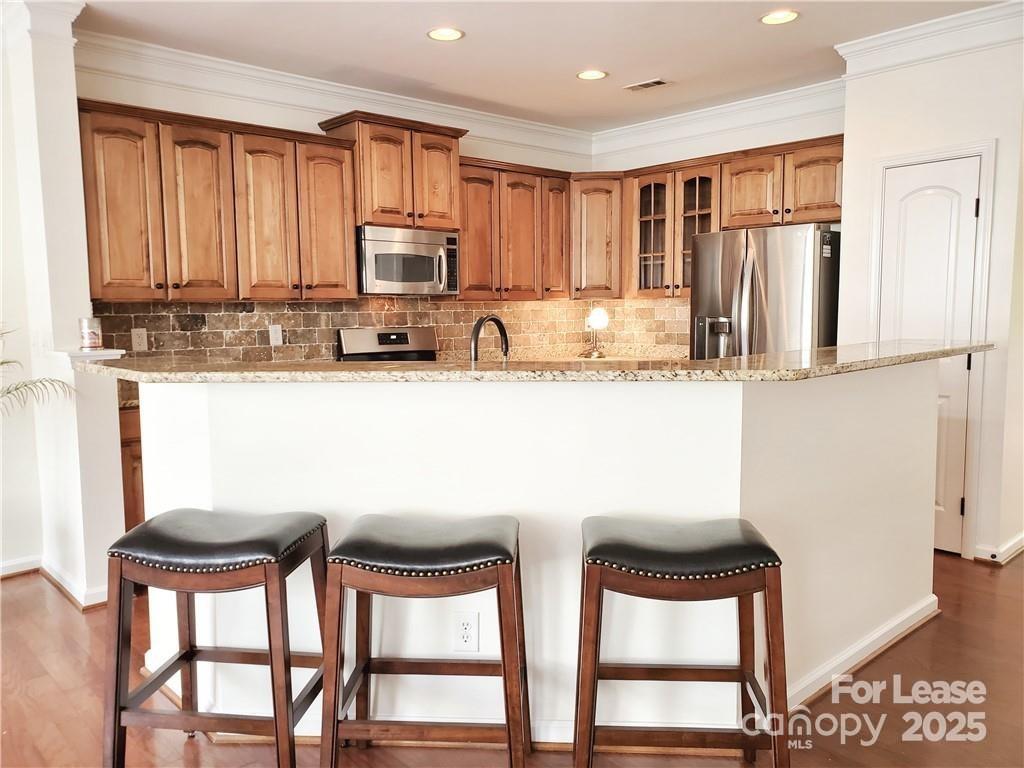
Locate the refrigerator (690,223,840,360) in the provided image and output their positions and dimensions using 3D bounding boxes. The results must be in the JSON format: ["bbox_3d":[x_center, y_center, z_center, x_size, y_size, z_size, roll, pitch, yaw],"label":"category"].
[{"bbox_3d":[1.724,-0.083,5.021,0.805,1.778,0.833,-6,8,-42],"label":"refrigerator"}]

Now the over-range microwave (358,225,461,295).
[{"bbox_3d":[-0.763,-0.809,5.163,0.757,0.422,0.399,-6,8,-42],"label":"over-range microwave"}]

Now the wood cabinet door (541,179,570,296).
[{"bbox_3d":[0.328,-1.087,5.813,0.280,0.895,0.025,-6,7,-41],"label":"wood cabinet door"}]

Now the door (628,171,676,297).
[{"bbox_3d":[1.074,-1.109,5.806,0.030,0.907,0.391,-6,8,-41],"label":"door"}]

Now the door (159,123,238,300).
[{"bbox_3d":[-1.654,-0.896,4.075,0.373,0.895,0.025,-6,7,-41],"label":"door"}]

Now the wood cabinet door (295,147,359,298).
[{"bbox_3d":[-1.096,-0.950,4.564,0.358,0.895,0.025,-6,7,-41],"label":"wood cabinet door"}]

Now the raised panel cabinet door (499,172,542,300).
[{"bbox_3d":[0.065,-1.062,5.582,0.391,0.895,0.025,-6,7,-41],"label":"raised panel cabinet door"}]

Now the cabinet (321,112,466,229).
[{"bbox_3d":[-0.760,-1.350,5.087,0.859,0.660,0.445,-6,8,-42],"label":"cabinet"}]

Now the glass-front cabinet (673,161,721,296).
[{"bbox_3d":[1.444,-1.093,5.614,0.333,0.919,0.396,-6,8,-42],"label":"glass-front cabinet"}]

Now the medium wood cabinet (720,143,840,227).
[{"bbox_3d":[1.881,-1.279,5.104,0.333,0.460,0.912,-6,8,-42],"label":"medium wood cabinet"}]

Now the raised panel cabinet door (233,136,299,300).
[{"bbox_3d":[-1.373,-0.923,4.321,0.360,0.895,0.025,-6,7,-41],"label":"raised panel cabinet door"}]

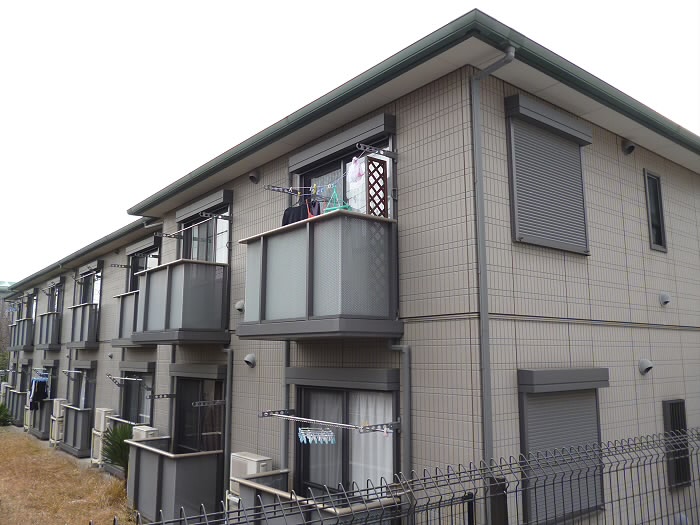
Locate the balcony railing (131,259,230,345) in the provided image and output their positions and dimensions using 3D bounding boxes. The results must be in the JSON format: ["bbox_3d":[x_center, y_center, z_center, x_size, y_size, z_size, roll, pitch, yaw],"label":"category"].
[{"bbox_3d":[-3.039,0.778,9.982,0.830,1.309,2.211,7,-12,-38],"label":"balcony railing"}]

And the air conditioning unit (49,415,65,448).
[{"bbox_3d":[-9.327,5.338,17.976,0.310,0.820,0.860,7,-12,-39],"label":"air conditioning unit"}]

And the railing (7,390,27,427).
[{"bbox_3d":[-14.209,6.172,24.217,0.374,1.304,2.145,7,-12,-38],"label":"railing"}]

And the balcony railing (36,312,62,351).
[{"bbox_3d":[-11.178,2.578,20.960,0.374,1.315,2.173,7,-12,-38],"label":"balcony railing"}]

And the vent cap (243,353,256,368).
[{"bbox_3d":[-1.512,1.500,8.564,0.120,0.210,0.190,7,-12,-39],"label":"vent cap"}]

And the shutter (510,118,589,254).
[{"bbox_3d":[2.269,-0.827,6.372,1.452,1.369,0.075,7,-12,-38],"label":"shutter"}]

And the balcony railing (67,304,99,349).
[{"bbox_3d":[-7.966,1.960,16.878,0.340,1.320,2.130,7,-12,-39],"label":"balcony railing"}]

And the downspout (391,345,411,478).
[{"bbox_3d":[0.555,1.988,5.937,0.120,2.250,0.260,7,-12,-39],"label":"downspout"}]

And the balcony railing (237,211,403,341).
[{"bbox_3d":[-0.433,0.267,6.808,0.900,1.310,2.150,7,-12,-39],"label":"balcony railing"}]

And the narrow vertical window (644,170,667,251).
[{"bbox_3d":[4.428,-0.739,8.200,0.450,1.160,0.080,7,-12,-39],"label":"narrow vertical window"}]

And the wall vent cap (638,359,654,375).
[{"bbox_3d":[3.833,1.350,7.301,0.190,0.210,0.120,7,-11,-38],"label":"wall vent cap"}]

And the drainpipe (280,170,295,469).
[{"bbox_3d":[-0.841,1.122,7.763,0.077,4.950,0.077,7,-12,-38],"label":"drainpipe"}]

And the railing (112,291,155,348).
[{"bbox_3d":[-5.227,1.390,13.685,0.363,1.304,2.200,7,-12,-38],"label":"railing"}]

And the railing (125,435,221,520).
[{"bbox_3d":[-3.034,3.668,9.541,0.825,1.128,2.227,7,-12,-38],"label":"railing"}]

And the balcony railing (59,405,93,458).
[{"bbox_3d":[-7.905,4.830,16.353,0.340,1.270,2.130,7,-12,-39],"label":"balcony railing"}]

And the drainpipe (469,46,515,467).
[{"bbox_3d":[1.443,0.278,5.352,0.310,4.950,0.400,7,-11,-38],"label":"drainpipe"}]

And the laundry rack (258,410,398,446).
[{"bbox_3d":[-0.302,1.914,6.607,0.544,0.292,2.101,7,-12,-38],"label":"laundry rack"}]

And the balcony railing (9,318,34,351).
[{"bbox_3d":[-14.207,3.187,24.668,0.374,1.325,2.200,7,-12,-38],"label":"balcony railing"}]

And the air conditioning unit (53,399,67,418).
[{"bbox_3d":[-9.310,4.653,18.063,0.270,0.550,0.750,7,-12,-39],"label":"air conditioning unit"}]

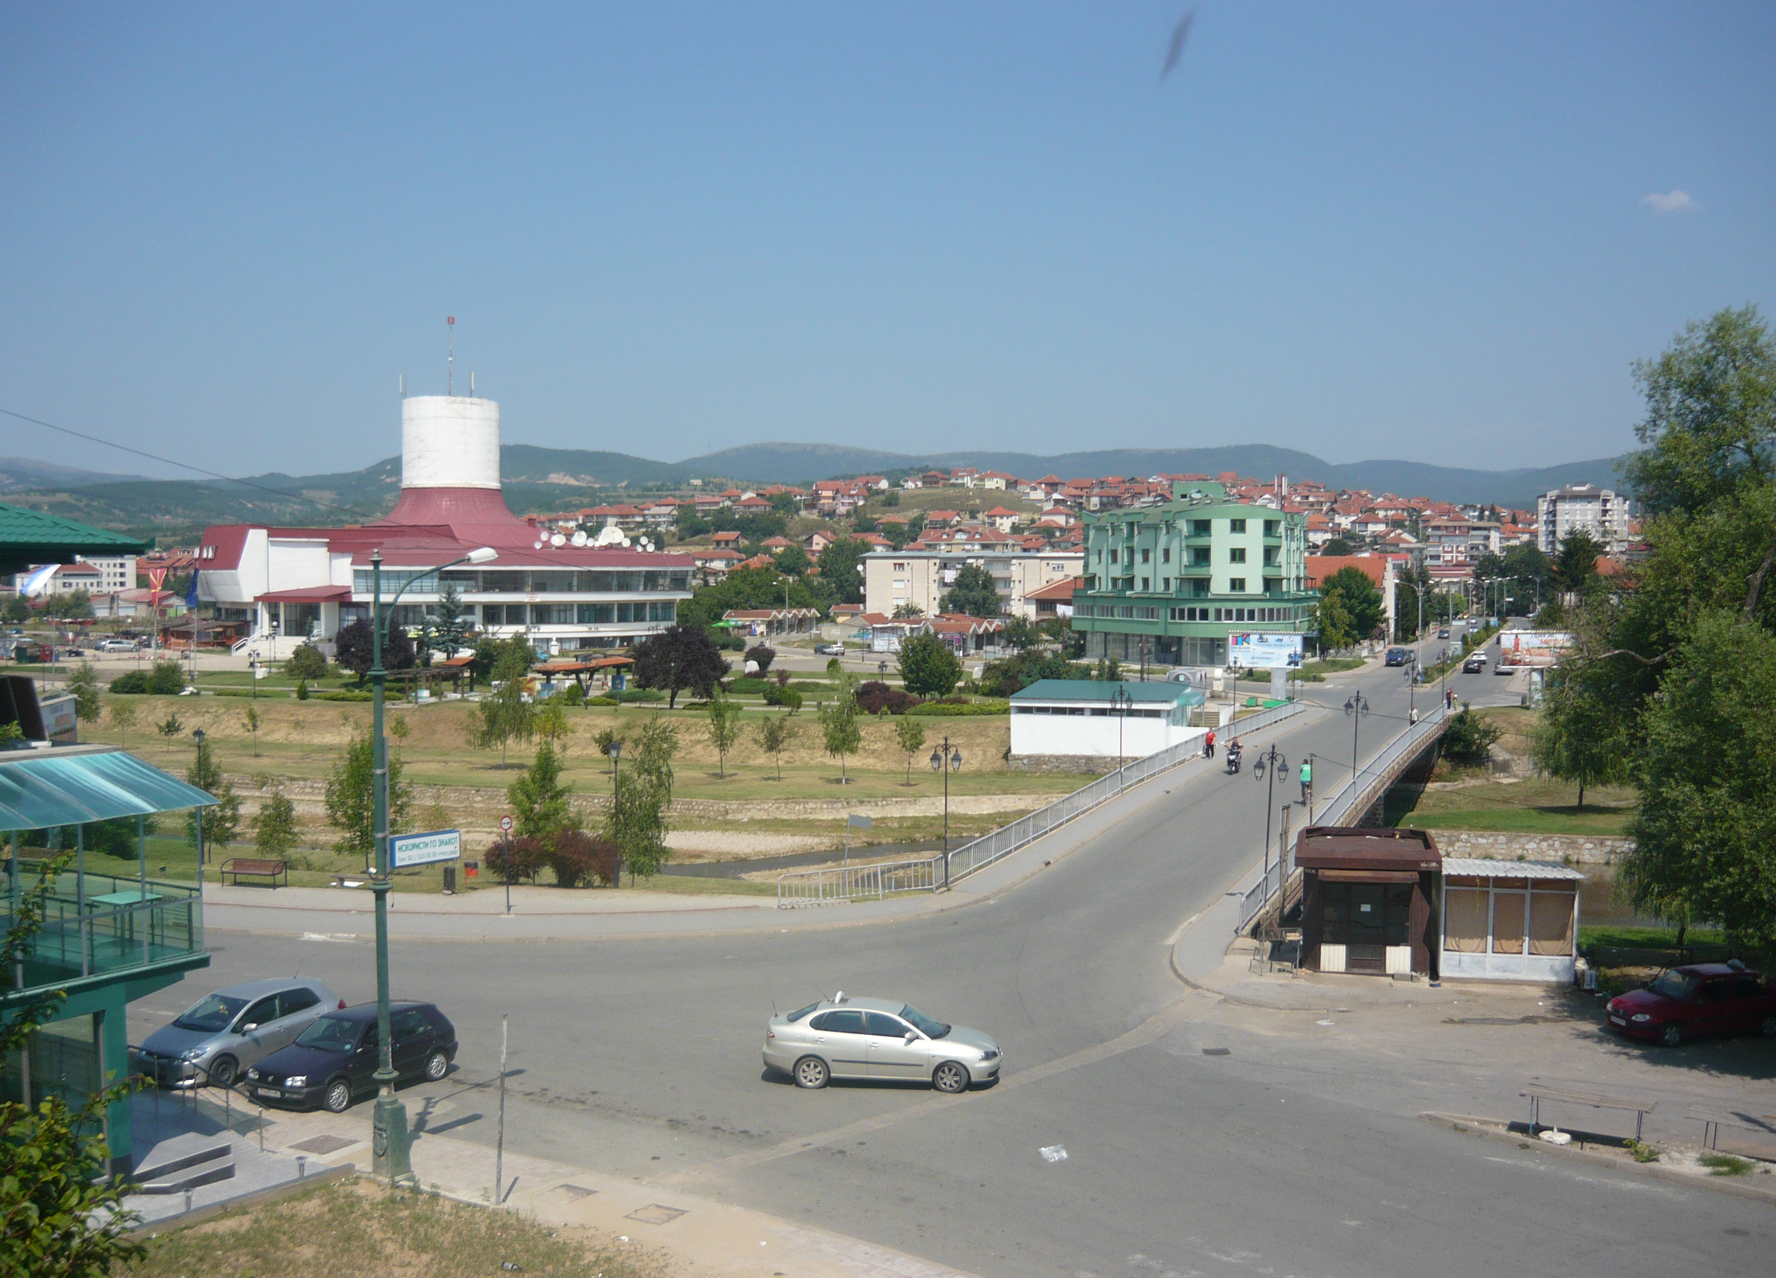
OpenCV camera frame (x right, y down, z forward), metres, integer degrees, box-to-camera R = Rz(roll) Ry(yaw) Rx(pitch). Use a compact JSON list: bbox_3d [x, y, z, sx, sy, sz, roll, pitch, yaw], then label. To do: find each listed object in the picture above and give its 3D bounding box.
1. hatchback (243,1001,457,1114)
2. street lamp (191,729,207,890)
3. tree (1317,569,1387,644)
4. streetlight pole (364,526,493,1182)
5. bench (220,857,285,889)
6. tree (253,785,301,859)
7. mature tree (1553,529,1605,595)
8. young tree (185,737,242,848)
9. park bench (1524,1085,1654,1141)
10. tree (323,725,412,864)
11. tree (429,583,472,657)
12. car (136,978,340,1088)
[{"bbox_3d":[-10.091,7.863,32.212,1.700,1.430,4.020,1,2,31],"label":"hatchback"},{"bbox_3d":[-22.140,5.136,54.500,0.420,4.500,0.420,0,2,0],"label":"street lamp"},{"bbox_3d":[45.712,-2.943,167.000,6.706,8.486,6.505,0,3,0],"label":"tree"},{"bbox_3d":[-7.163,3.397,27.070,0.600,9.708,2.800,2,3,33],"label":"streetlight pole"},{"bbox_3d":[-19.558,7.252,52.316,1.880,0.860,0.650,0,2,16],"label":"bench"},{"bbox_3d":[-18.992,5.845,52.625,1.394,2.516,1.394,-1,3,-20],"label":"tree"},{"bbox_3d":[110.217,-10.269,269.682,7.778,14.577,7.778,1,3,22],"label":"mature tree"},{"bbox_3d":[-21.275,5.091,53.289,1.704,3.951,1.704,-1,3,-22],"label":"young tree"},{"bbox_3d":[11.401,7.789,27.563,1.950,0.600,0.630,2,3,29],"label":"park bench"},{"bbox_3d":[-16.442,4.987,53.500,2.850,4.538,2.764,0,3,0],"label":"tree"},{"bbox_3d":[-52.489,-1.747,203.000,5.160,9.650,5.160,0,2,0],"label":"tree"},{"bbox_3d":[-13.084,7.893,34.344,1.760,1.510,4.220,1,2,25],"label":"car"}]

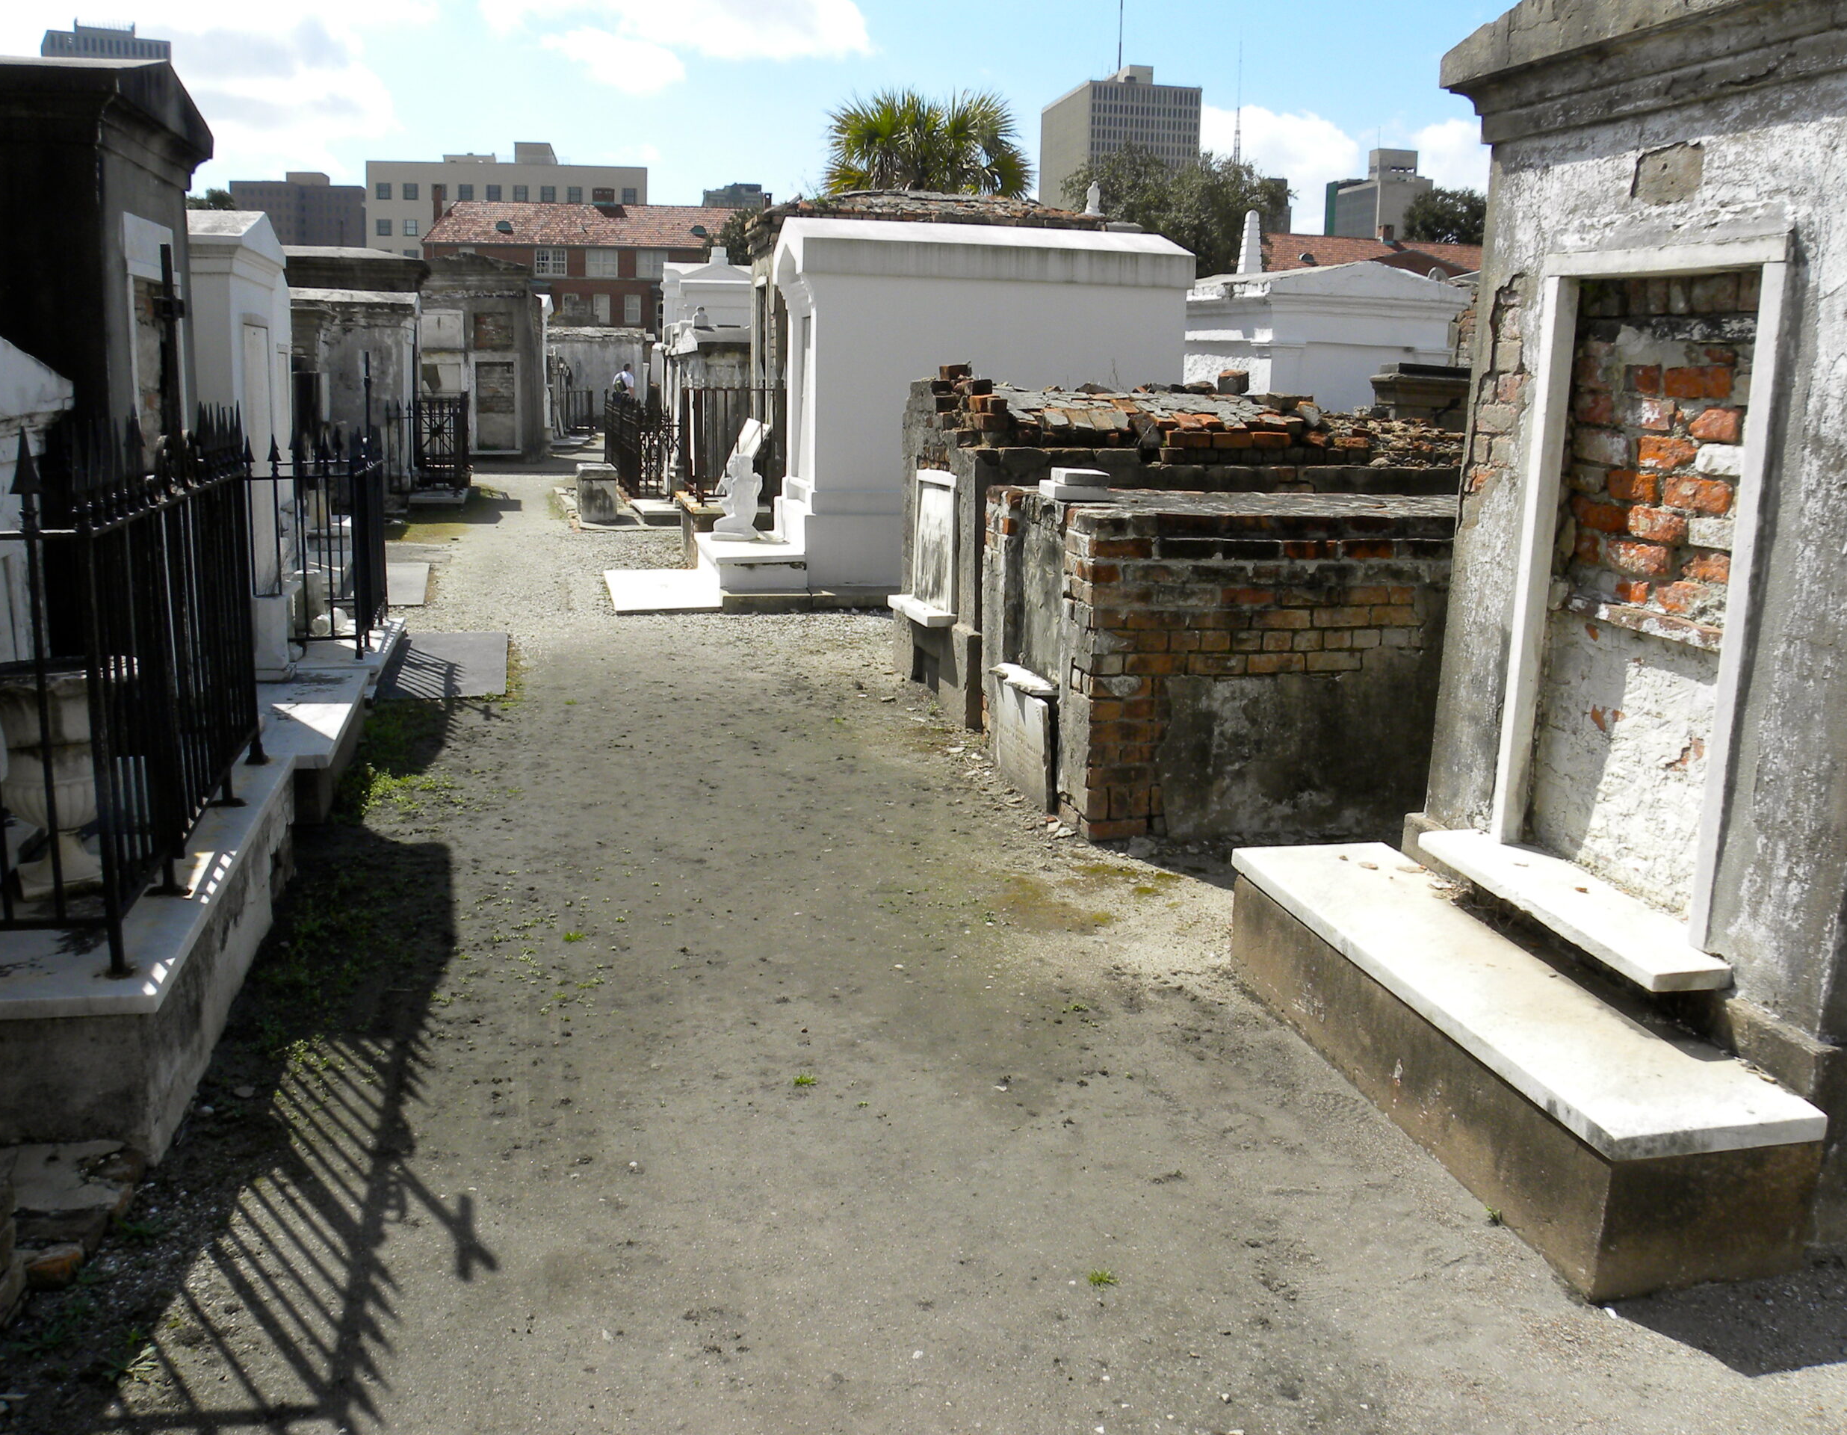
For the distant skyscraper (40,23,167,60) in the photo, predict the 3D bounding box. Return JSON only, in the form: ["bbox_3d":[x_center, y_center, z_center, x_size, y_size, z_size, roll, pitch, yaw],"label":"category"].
[{"bbox_3d":[-347.080,-224.222,622.074,44.400,134.000,41.000,-7,16,-33],"label":"distant skyscraper"}]

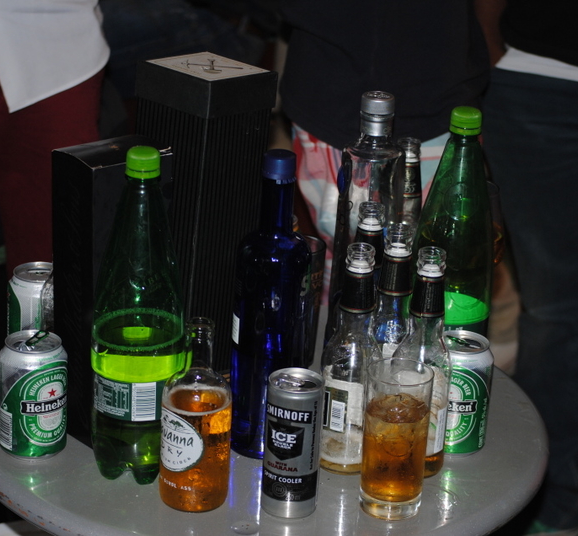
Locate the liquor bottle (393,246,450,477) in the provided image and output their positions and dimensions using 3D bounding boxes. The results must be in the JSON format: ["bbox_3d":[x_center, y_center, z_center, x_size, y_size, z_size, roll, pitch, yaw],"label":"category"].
[{"bbox_3d":[0.127,0.091,1.755,0.059,0.231,0.059,-2,24,-14],"label":"liquor bottle"}]

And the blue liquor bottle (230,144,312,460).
[{"bbox_3d":[-0.017,0.035,1.783,0.074,0.308,0.074,-1,23,-11],"label":"blue liquor bottle"}]

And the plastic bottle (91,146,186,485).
[{"bbox_3d":[-0.141,0.045,1.714,0.088,0.328,0.088,-1,23,-11],"label":"plastic bottle"}]

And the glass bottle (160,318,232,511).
[{"bbox_3d":[-0.086,0.134,1.700,0.066,0.182,0.066,3,23,-1],"label":"glass bottle"}]

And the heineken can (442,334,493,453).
[{"bbox_3d":[0.168,0.126,1.827,0.066,0.115,0.066,3,23,-1],"label":"heineken can"}]

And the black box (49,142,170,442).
[{"bbox_3d":[-0.177,0.023,1.816,0.092,0.298,0.068,-16,29,-38],"label":"black box"}]

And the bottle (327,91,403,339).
[{"bbox_3d":[0.083,-0.036,1.947,0.069,0.308,0.069,1,23,-7],"label":"bottle"}]

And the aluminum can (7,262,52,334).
[{"bbox_3d":[-0.265,0.059,1.939,0.066,0.115,0.066,1,23,-6],"label":"aluminum can"}]

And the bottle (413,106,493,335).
[{"bbox_3d":[0.168,-0.005,1.879,0.087,0.330,0.087,3,23,-1],"label":"bottle"}]

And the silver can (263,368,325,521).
[{"bbox_3d":[0.004,0.164,1.690,0.052,0.134,0.052,3,23,-1],"label":"silver can"}]

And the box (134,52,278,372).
[{"bbox_3d":[-0.099,-0.054,1.941,0.103,0.326,0.103,20,23,37],"label":"box"}]

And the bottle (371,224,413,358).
[{"bbox_3d":[0.101,0.067,1.807,0.059,0.231,0.059,9,24,13],"label":"bottle"}]

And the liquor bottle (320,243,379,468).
[{"bbox_3d":[0.062,0.087,1.772,0.057,0.231,0.057,3,23,-1],"label":"liquor bottle"}]

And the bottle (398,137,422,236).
[{"bbox_3d":[0.125,-0.034,2.046,0.059,0.231,0.059,5,23,3],"label":"bottle"}]

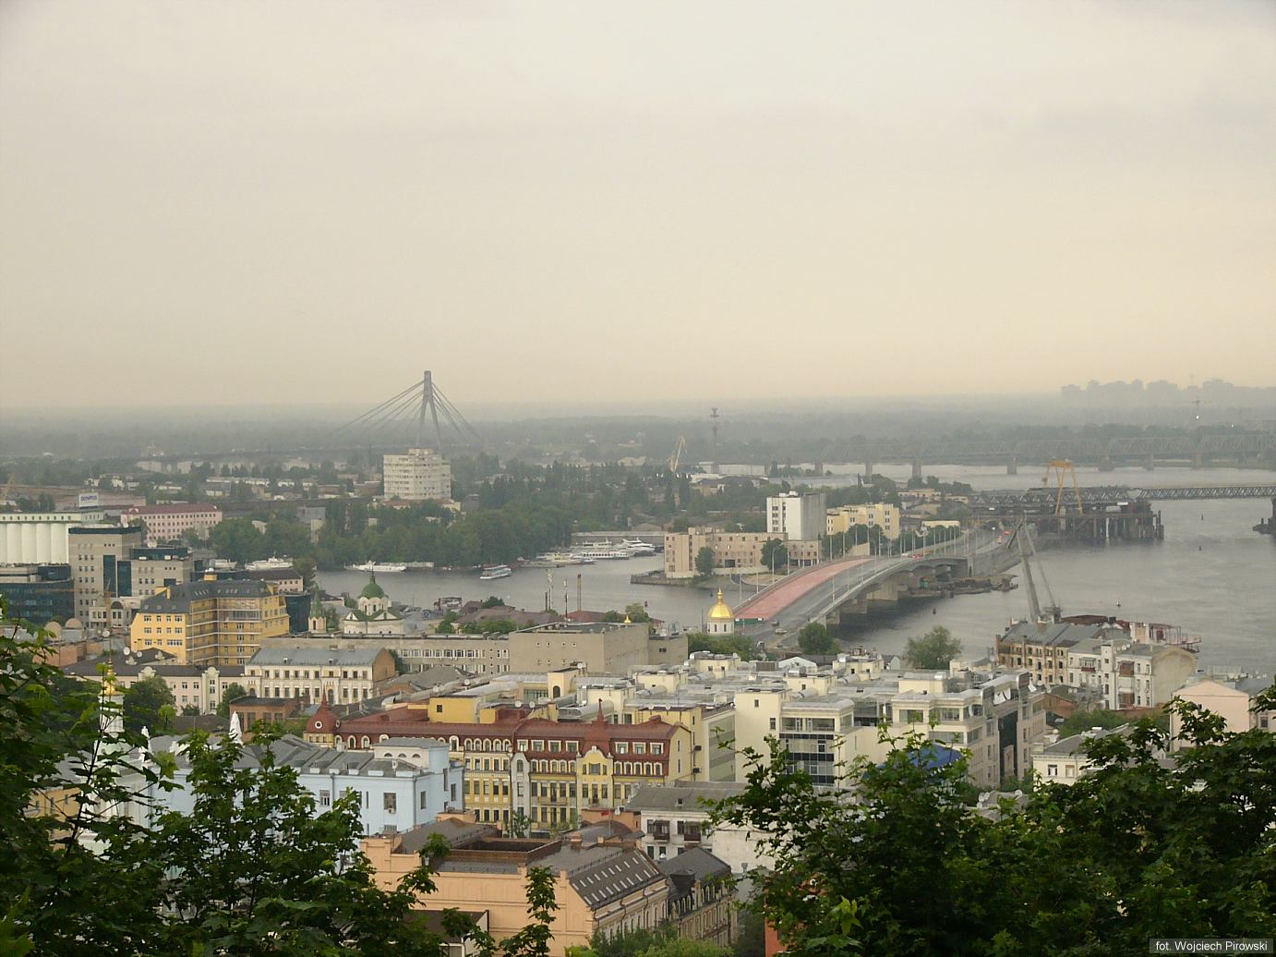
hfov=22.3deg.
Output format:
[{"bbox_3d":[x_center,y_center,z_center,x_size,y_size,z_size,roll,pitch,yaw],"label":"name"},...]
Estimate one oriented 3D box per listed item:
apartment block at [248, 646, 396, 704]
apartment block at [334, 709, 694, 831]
[{"bbox_3d":[-79.210,49.340,812.640,33.300,14.120,16.500,0,2,15],"label":"apartment block"},{"bbox_3d":[-19.300,46.070,502.490,55.500,20.500,12.500,0,2,21],"label":"apartment block"}]

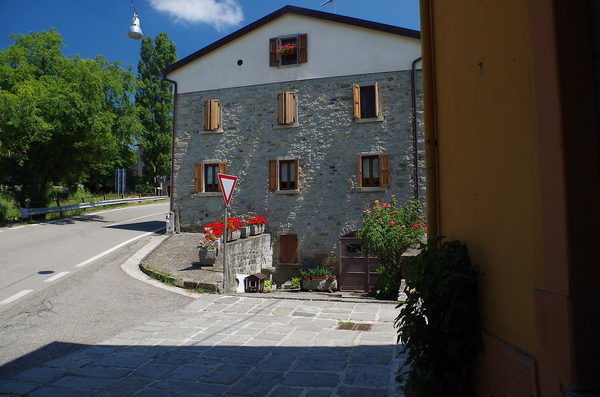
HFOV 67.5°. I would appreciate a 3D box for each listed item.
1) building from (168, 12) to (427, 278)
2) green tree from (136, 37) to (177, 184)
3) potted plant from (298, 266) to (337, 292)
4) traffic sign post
[{"bbox_3d":[0.804,-1.811,22.569,11.832,11.727,10.000,-2,-6,16],"label":"building"},{"bbox_3d":[-15.761,-9.468,50.000,4.500,17.695,4.500,0,-6,0],"label":"green tree"},{"bbox_3d":[0.648,2.761,15.300,1.250,0.875,0.550,-2,-6,16],"label":"potted plant"},{"bbox_3d":[-1.868,0.892,11.600,0.100,3.041,0.850,-3,-7,28],"label":"traffic sign post"}]

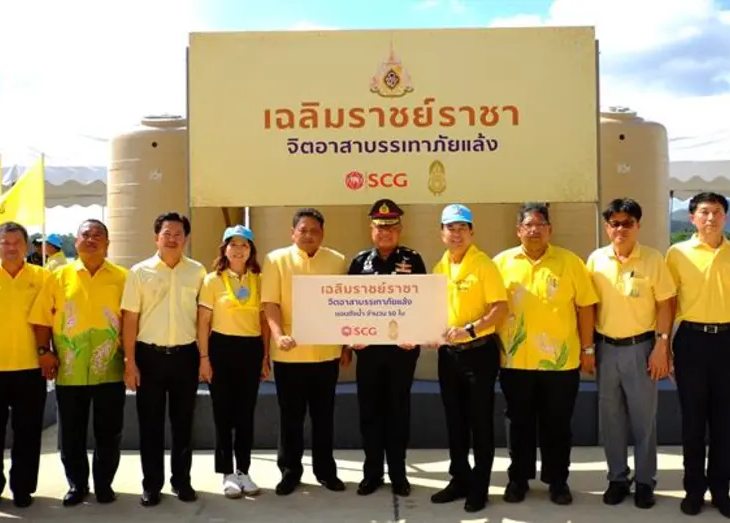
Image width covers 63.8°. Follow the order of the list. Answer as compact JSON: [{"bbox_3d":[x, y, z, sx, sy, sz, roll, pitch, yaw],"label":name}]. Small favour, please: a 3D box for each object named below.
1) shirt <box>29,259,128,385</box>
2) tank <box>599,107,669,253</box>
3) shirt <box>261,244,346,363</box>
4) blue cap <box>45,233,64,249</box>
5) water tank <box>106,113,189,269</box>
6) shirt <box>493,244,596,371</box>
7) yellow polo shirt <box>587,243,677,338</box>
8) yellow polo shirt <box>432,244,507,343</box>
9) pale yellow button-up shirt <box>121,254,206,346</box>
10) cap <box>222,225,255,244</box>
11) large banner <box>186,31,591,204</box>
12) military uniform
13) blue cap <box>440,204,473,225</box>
[{"bbox_3d":[-1.668,0.348,3.460,0.550,0.730,0.310,-1,1,-19],"label":"shirt"},{"bbox_3d":[2.078,-0.230,5.329,1.250,2.330,1.250,-1,0,0],"label":"tank"},{"bbox_3d":[-0.376,0.257,3.580,0.510,0.720,0.320,-1,0,-10],"label":"shirt"},{"bbox_3d":[-3.269,-0.213,6.100,0.270,0.150,0.180,15,3,9],"label":"blue cap"},{"bbox_3d":[-1.683,-0.150,5.250,1.150,2.230,1.150,-1,1,-18],"label":"water tank"},{"bbox_3d":[1.062,0.269,3.430,0.580,0.740,0.360,0,1,23],"label":"shirt"},{"bbox_3d":[1.533,0.167,3.370,0.500,0.560,0.280,0,1,27],"label":"yellow polo shirt"},{"bbox_3d":[0.593,0.183,3.360,0.440,0.560,0.300,0,1,29],"label":"yellow polo shirt"},{"bbox_3d":[-1.180,0.229,3.440,0.480,0.540,0.270,-1,1,-16],"label":"pale yellow button-up shirt"},{"bbox_3d":[-0.768,-0.160,3.530,0.185,0.135,0.260,-1,1,-15],"label":"cap"},{"bbox_3d":[0.207,-1.048,4.250,2.950,1.280,0.080,0,1,1],"label":"large banner"},{"bbox_3d":[0.131,0.507,3.580,0.490,1.760,0.360,-1,0,0],"label":"military uniform"},{"bbox_3d":[0.520,-0.266,3.310,0.185,0.125,0.260,0,1,10],"label":"blue cap"}]

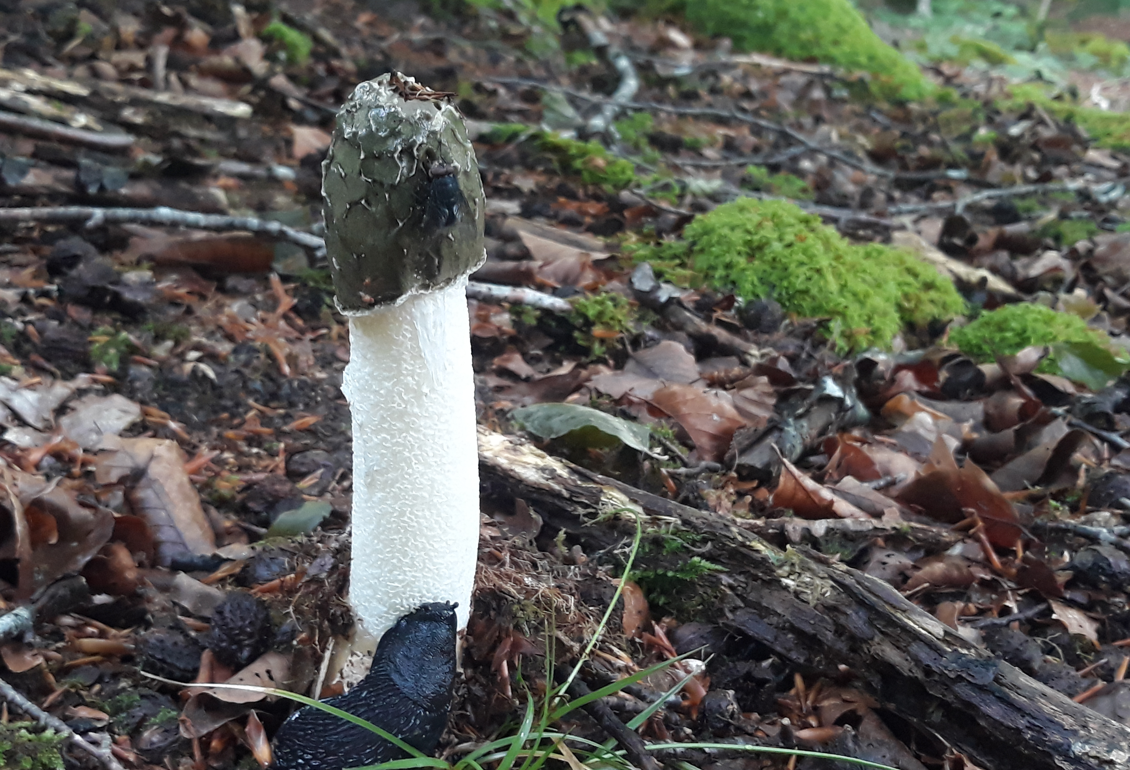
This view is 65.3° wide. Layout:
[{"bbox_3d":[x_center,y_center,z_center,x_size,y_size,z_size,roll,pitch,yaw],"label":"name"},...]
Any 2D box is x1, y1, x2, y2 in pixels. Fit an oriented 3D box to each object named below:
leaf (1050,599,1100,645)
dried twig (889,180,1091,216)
[{"bbox_3d":[0.162,0.075,0.280,0.020,0.006,0.010,23,41,26],"label":"leaf"},{"bbox_3d":[0.364,-0.160,0.750,0.200,0.012,0.013,-9,23,-16],"label":"dried twig"}]

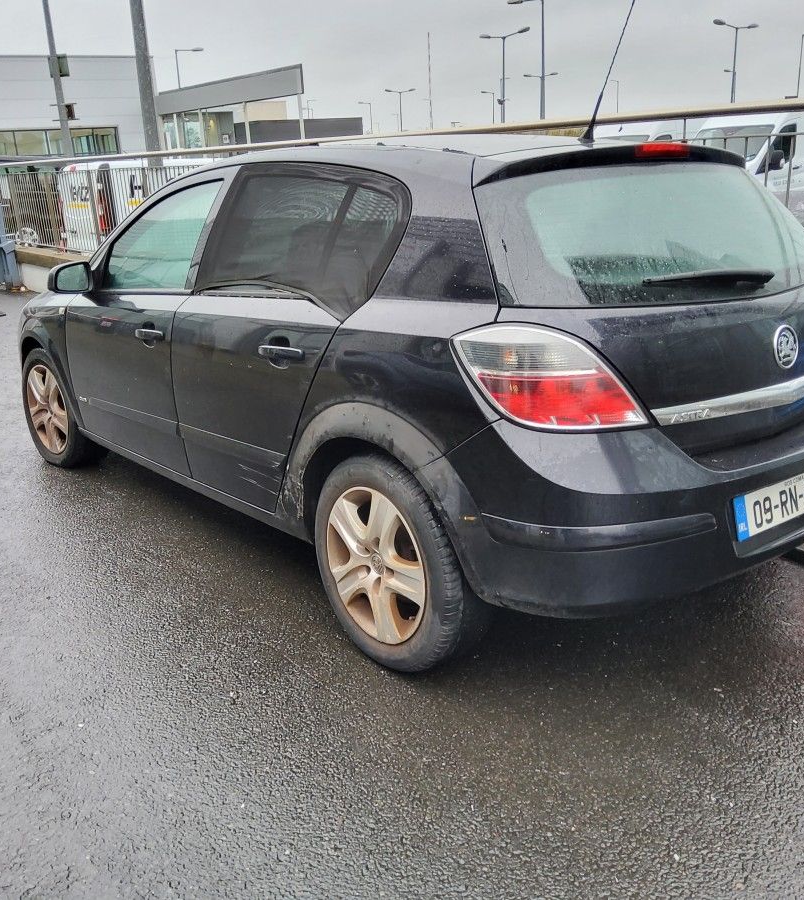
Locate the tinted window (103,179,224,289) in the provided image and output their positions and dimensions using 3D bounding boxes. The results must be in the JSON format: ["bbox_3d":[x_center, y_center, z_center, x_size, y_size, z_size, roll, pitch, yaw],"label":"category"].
[{"bbox_3d":[-0.901,-0.773,3.316,0.050,0.419,0.813,15,1,-40],"label":"tinted window"}]

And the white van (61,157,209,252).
[{"bbox_3d":[-3.892,-4.803,18.083,5.100,2.000,2.000,-17,22,-41],"label":"white van"}]

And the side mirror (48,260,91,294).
[{"bbox_3d":[-1.281,-0.658,3.485,0.200,0.148,0.140,-15,21,-37],"label":"side mirror"}]

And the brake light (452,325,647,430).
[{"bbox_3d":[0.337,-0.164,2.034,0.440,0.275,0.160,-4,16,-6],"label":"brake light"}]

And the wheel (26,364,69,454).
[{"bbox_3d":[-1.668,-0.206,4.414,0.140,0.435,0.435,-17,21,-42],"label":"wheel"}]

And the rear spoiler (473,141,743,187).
[{"bbox_3d":[0.635,-0.809,2.509,1.200,0.130,0.240,-15,21,-37],"label":"rear spoiler"}]

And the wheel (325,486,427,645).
[{"bbox_3d":[-0.024,0.297,2.445,0.140,0.435,0.435,-14,20,-37],"label":"wheel"}]

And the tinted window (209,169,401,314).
[{"bbox_3d":[-0.317,-0.626,2.614,0.060,0.452,0.977,15,1,-41],"label":"tinted window"}]

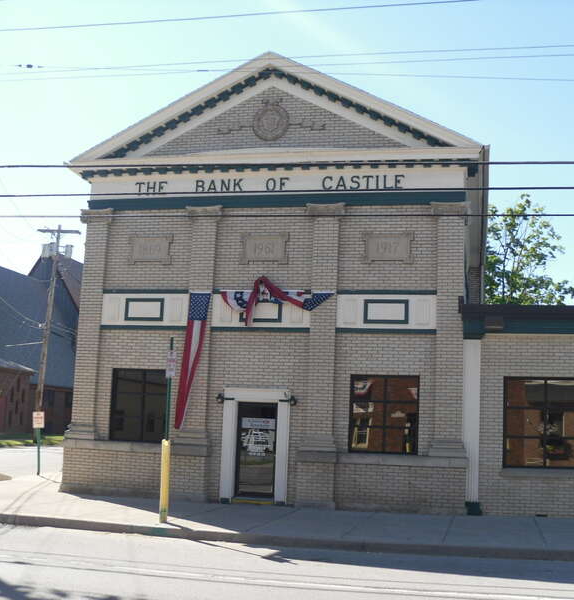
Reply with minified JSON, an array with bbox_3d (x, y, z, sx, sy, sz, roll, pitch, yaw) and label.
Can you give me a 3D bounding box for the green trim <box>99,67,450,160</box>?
[{"bbox_3d":[-0.350,-4.167,17.322,7.877,1.980,0.500,0,-8,12],"label":"green trim"}]

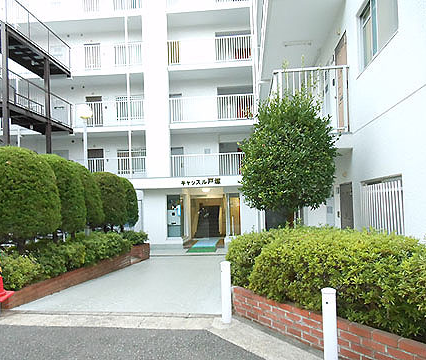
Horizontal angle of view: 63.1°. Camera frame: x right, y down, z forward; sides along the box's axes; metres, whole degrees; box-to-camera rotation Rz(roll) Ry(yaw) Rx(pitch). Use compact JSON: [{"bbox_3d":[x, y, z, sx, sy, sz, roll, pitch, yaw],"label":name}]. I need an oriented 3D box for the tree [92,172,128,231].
[{"bbox_3d":[-3.046,0.825,10.238,1.100,2.100,1.100,-2,-3,4],"label":"tree"}]

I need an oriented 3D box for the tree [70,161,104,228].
[{"bbox_3d":[-3.119,0.581,8.238,1.120,2.100,1.120,-2,-3,4],"label":"tree"}]

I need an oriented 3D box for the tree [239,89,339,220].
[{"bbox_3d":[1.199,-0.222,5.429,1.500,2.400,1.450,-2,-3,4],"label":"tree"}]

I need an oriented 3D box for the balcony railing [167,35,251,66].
[{"bbox_3d":[-0.163,-5.980,16.133,3.900,1.170,0.080,-2,-3,4],"label":"balcony railing"}]

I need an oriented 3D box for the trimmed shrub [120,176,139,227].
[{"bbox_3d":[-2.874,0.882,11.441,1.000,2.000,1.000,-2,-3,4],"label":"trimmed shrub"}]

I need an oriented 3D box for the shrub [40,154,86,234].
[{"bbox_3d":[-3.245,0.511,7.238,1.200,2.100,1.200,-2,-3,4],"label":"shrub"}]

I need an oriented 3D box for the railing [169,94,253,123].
[{"bbox_3d":[-0.069,-3.271,15.971,3.900,1.170,0.080,-2,-3,4],"label":"railing"}]

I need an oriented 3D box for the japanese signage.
[{"bbox_3d":[-0.517,0.108,15.576,1.870,0.300,0.050,-2,-3,4],"label":"japanese signage"}]

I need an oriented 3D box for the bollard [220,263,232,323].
[{"bbox_3d":[0.151,1.363,4.200,0.110,0.760,0.110,-2,-3,4],"label":"bollard"}]

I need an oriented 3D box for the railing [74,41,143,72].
[{"bbox_3d":[-5.023,-5.808,16.506,3.300,1.180,0.080,-2,-3,4],"label":"railing"}]

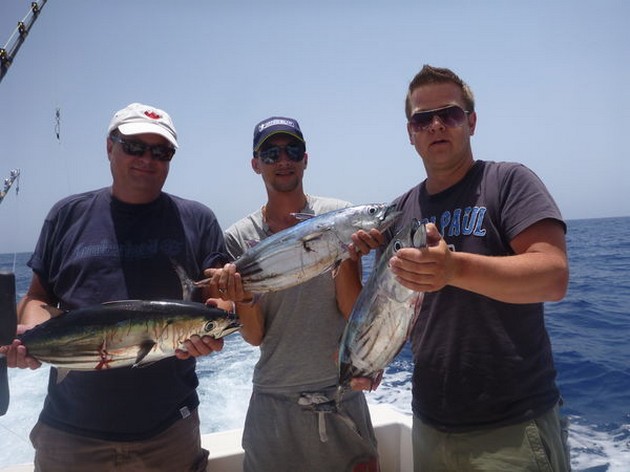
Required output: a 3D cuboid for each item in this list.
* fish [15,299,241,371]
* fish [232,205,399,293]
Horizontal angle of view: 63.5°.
[{"bbox_3d":[-0.450,0.231,1.160,0.560,0.155,0.115,-5,7,-3],"label":"fish"},{"bbox_3d":[-0.042,0.039,1.290,0.550,0.160,0.115,-18,-11,-6],"label":"fish"}]

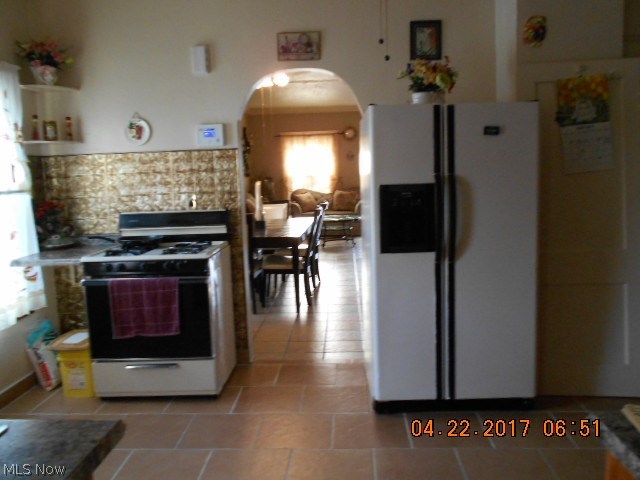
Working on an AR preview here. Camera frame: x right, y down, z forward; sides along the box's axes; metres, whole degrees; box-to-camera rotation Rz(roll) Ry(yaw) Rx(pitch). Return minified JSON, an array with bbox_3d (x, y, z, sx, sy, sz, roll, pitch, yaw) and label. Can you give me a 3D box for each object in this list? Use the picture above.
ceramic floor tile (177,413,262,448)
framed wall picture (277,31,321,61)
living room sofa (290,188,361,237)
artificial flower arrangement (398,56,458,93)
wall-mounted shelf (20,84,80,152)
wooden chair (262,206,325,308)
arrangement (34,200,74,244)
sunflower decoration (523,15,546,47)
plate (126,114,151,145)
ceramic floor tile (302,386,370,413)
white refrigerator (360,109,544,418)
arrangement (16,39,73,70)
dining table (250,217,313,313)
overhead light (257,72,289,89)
[{"bbox_3d":[-0.535,1.052,2.849,0.401,0.012,0.401,-1,7,3],"label":"ceramic floor tile"},{"bbox_3d":[-0.138,-1.325,3.551,0.303,0.189,0.020,-1,7,2],"label":"framed wall picture"},{"bbox_3d":[0.165,-0.556,10.662,1.580,0.970,0.880,-1,7,3],"label":"living room sofa"},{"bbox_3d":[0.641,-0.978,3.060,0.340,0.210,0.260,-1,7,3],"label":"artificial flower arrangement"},{"bbox_3d":[-1.843,-0.851,3.571,0.293,0.414,0.242,-1,7,2],"label":"wall-mounted shelf"},{"bbox_3d":[-0.309,0.167,5.699,0.626,1.030,0.485,-1,7,2],"label":"wooden chair"},{"bbox_3d":[-1.845,-0.125,3.597,0.260,0.290,0.230,-1,7,3],"label":"arrangement"},{"bbox_3d":[1.201,-1.163,2.882,0.134,0.170,0.040,-1,7,2],"label":"sunflower decoration"},{"bbox_3d":[-1.292,-0.787,3.698,0.180,0.215,0.024,-1,7,3],"label":"plate"},{"bbox_3d":[0.092,0.992,3.224,0.401,0.012,0.401,-1,7,3],"label":"ceramic floor tile"},{"bbox_3d":[0.755,0.085,3.269,0.914,1.744,0.767,-1,7,0],"label":"white refrigerator"},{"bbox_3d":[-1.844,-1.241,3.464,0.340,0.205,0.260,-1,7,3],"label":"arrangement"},{"bbox_3d":[-0.604,0.234,6.249,0.960,0.773,2.222,-1,7,2],"label":"dining table"},{"bbox_3d":[-0.511,-1.697,5.510,0.364,0.182,0.364,-1,7,2],"label":"overhead light"}]

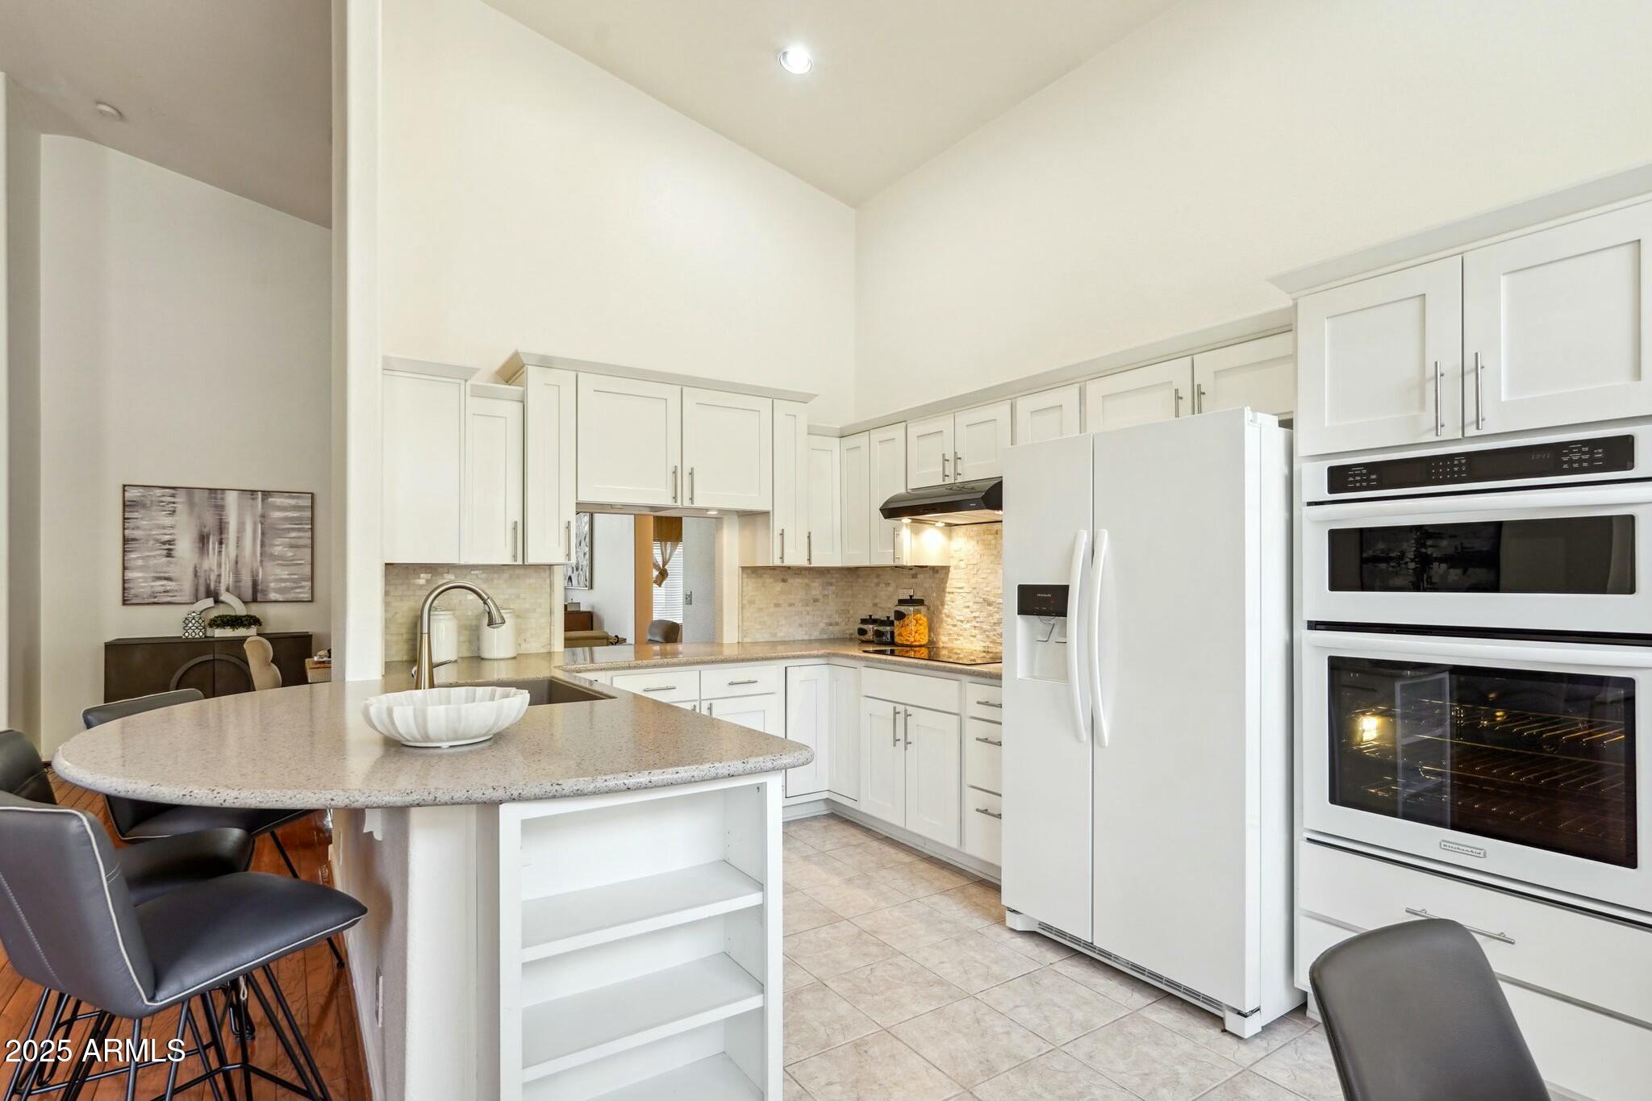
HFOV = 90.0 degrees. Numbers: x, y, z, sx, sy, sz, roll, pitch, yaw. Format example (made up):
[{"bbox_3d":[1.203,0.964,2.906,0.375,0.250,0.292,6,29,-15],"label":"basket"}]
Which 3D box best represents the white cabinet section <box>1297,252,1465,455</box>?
[{"bbox_3d":[1.740,-0.507,2.420,0.598,0.460,0.402,1,-2,-34],"label":"white cabinet section"}]

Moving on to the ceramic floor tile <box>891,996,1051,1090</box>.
[{"bbox_3d":[0.412,1.399,2.358,0.336,0.010,0.336,1,-2,-34],"label":"ceramic floor tile"}]

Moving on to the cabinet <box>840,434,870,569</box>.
[{"bbox_3d":[0.304,-0.284,4.854,0.330,0.755,0.298,1,-2,-34],"label":"cabinet"}]

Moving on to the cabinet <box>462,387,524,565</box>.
[{"bbox_3d":[-1.631,-0.340,3.906,0.300,0.800,0.320,1,-2,-34],"label":"cabinet"}]

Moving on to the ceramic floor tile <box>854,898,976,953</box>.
[{"bbox_3d":[0.317,1.418,3.114,0.336,0.010,0.336,1,-2,-34],"label":"ceramic floor tile"}]

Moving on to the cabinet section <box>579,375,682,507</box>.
[{"bbox_3d":[-1.061,-0.522,4.213,0.537,0.613,0.380,1,-2,-34],"label":"cabinet section"}]

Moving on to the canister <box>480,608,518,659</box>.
[{"bbox_3d":[-1.589,0.408,4.013,0.180,0.244,0.180,1,-2,-34],"label":"canister"}]

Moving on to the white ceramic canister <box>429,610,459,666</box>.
[{"bbox_3d":[-1.809,0.400,3.860,0.168,0.243,0.168,1,-2,-34],"label":"white ceramic canister"}]

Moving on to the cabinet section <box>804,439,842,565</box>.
[{"bbox_3d":[-0.112,-0.281,4.886,0.272,0.751,0.320,1,-2,-34],"label":"cabinet section"}]

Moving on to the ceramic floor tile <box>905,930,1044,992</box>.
[{"bbox_3d":[0.507,1.407,2.823,0.335,0.010,0.335,1,-2,-34],"label":"ceramic floor tile"}]

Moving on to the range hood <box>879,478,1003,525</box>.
[{"bbox_3d":[0.701,-0.247,4.090,0.500,0.150,0.762,1,-2,-34],"label":"range hood"}]

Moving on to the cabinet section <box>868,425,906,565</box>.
[{"bbox_3d":[0.461,-0.287,4.558,0.320,0.751,0.326,1,-2,-34],"label":"cabinet section"}]

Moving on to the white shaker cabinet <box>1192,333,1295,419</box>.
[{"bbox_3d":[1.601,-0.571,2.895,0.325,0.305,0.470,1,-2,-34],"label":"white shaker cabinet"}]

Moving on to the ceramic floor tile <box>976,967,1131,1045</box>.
[{"bbox_3d":[0.695,1.399,2.540,0.335,0.010,0.335,1,-2,-34],"label":"ceramic floor tile"}]

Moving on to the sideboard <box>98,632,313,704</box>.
[{"bbox_3d":[-4.367,1.069,5.912,1.172,0.860,0.450,1,-1,-34],"label":"sideboard"}]

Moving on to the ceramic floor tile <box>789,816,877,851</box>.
[{"bbox_3d":[0.035,1.446,4.185,0.337,0.010,0.340,1,-1,-33],"label":"ceramic floor tile"}]

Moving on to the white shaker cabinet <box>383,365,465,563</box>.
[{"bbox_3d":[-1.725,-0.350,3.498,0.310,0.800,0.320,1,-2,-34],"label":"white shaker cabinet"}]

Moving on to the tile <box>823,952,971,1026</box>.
[{"bbox_3d":[0.224,1.402,2.635,0.335,0.010,0.335,1,-2,-34],"label":"tile"}]

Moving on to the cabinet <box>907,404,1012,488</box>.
[{"bbox_3d":[0.776,-0.497,4.157,0.330,0.364,0.757,1,-2,-34],"label":"cabinet"}]

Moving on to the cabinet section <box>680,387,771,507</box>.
[{"bbox_3d":[-0.618,-0.516,4.513,0.534,0.613,0.380,1,-2,-34],"label":"cabinet section"}]

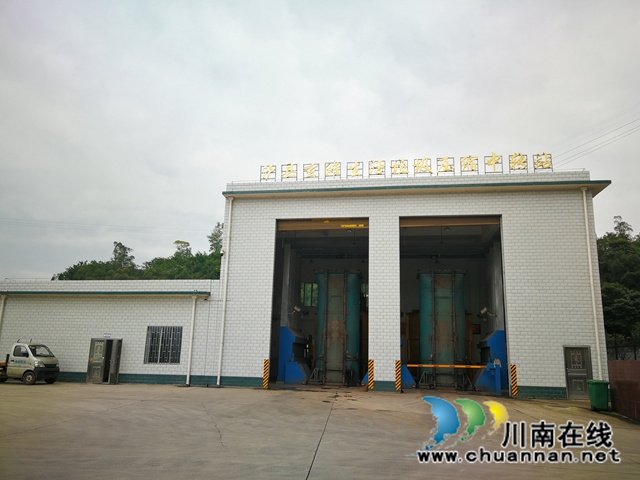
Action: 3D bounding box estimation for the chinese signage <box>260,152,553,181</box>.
[{"bbox_3d":[3.916,-3.557,24.545,14.107,0.930,0.150,-1,-12,10],"label":"chinese signage"}]

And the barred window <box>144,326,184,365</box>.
[{"bbox_3d":[-7.692,5.199,24.617,1.868,1.814,0.120,-1,-12,10],"label":"barred window"}]

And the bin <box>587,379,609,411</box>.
[{"bbox_3d":[10.370,5.776,18.594,0.575,1.020,0.700,-2,-12,18],"label":"bin"}]

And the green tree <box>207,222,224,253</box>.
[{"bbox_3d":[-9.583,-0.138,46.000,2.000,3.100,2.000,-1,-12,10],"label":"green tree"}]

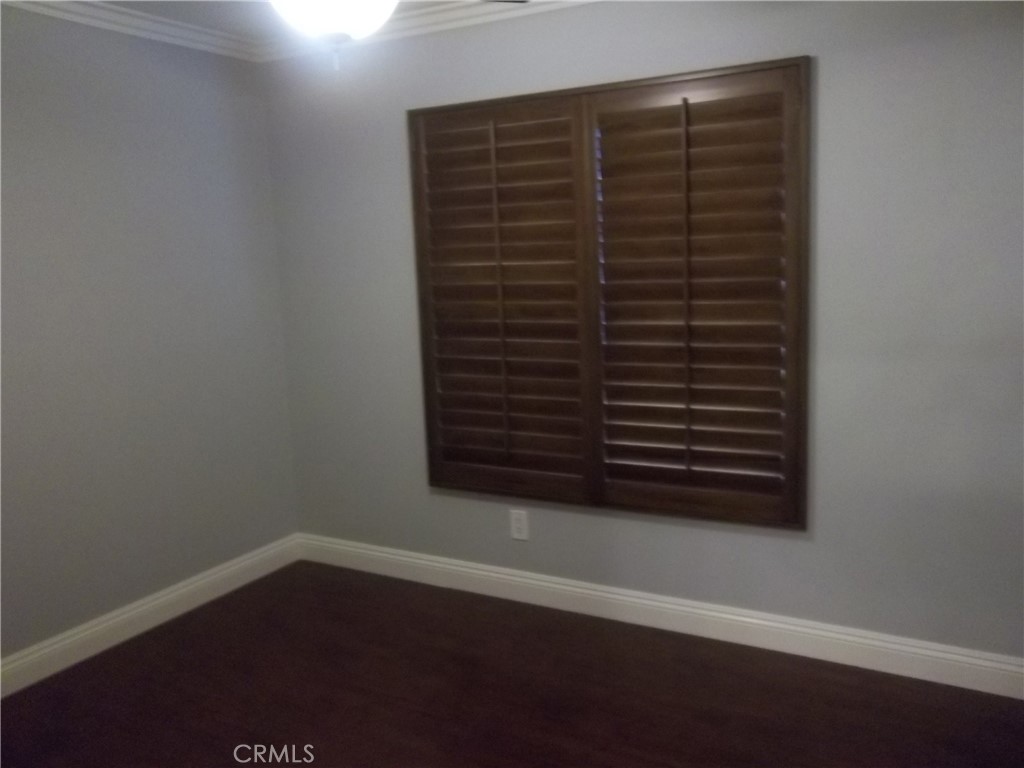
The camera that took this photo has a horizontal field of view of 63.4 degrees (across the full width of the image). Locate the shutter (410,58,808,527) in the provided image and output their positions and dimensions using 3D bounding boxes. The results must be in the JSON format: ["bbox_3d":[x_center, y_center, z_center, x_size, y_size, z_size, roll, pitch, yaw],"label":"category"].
[{"bbox_3d":[0.304,-0.302,3.125,1.562,1.568,0.050,3,10,29],"label":"shutter"}]

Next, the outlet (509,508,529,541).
[{"bbox_3d":[0.030,0.588,3.433,0.073,0.118,0.010,3,10,29],"label":"outlet"}]

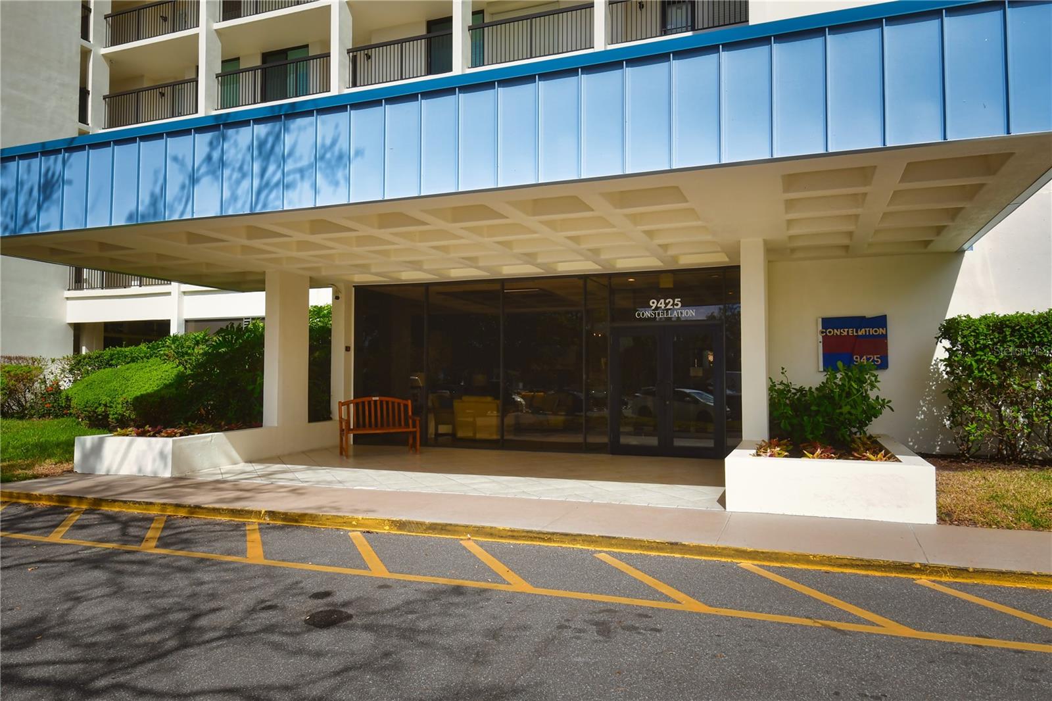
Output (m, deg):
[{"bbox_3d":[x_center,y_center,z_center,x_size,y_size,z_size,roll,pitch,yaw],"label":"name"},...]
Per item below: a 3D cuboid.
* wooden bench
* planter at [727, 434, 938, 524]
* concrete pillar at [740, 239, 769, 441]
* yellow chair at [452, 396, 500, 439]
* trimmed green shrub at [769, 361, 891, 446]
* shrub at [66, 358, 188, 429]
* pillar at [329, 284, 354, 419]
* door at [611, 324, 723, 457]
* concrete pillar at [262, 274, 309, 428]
[{"bbox_3d":[-2.437,1.264,12.174,1.245,0.946,0.540,1,-2,-26],"label":"wooden bench"},{"bbox_3d":[3.551,1.388,8.776,1.838,0.517,3.981,-1,-2,21],"label":"planter"},{"bbox_3d":[2.985,-0.118,9.510,0.300,2.551,0.680,-1,-2,21],"label":"concrete pillar"},{"bbox_3d":[-0.905,1.396,15.409,0.960,0.880,0.860,-1,-2,17],"label":"yellow chair"},{"bbox_3d":[3.809,0.652,9.285,1.502,1.025,1.400,-1,-2,21],"label":"trimmed green shrub"},{"bbox_3d":[-7.594,0.812,13.900,2.000,1.280,1.900,1,-3,-29],"label":"shrub"},{"bbox_3d":[-3.439,0.053,13.775,0.274,2.562,0.330,-1,-2,21],"label":"pillar"},{"bbox_3d":[2.252,0.623,11.727,1.792,2.129,0.100,-1,-2,21],"label":"door"},{"bbox_3d":[-4.017,-0.005,12.281,0.293,2.562,0.777,-1,-2,21],"label":"concrete pillar"}]

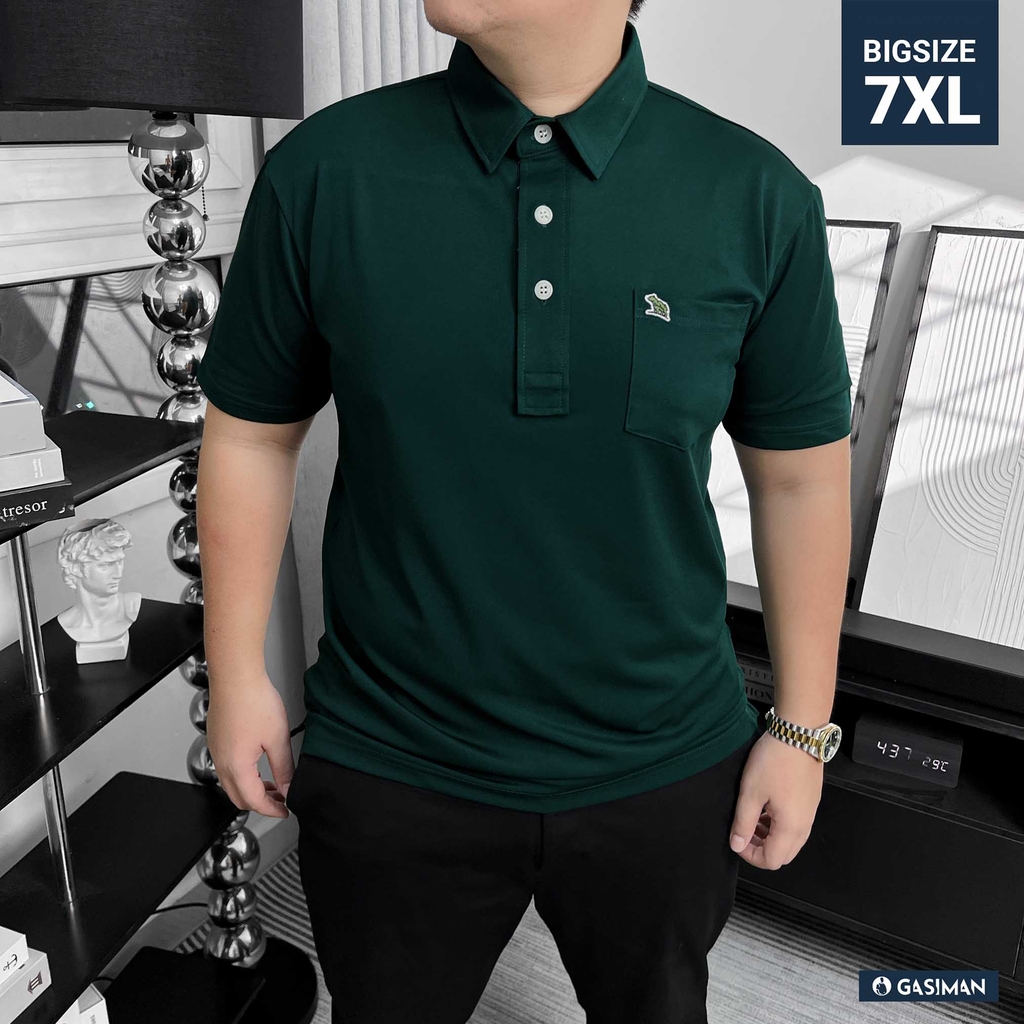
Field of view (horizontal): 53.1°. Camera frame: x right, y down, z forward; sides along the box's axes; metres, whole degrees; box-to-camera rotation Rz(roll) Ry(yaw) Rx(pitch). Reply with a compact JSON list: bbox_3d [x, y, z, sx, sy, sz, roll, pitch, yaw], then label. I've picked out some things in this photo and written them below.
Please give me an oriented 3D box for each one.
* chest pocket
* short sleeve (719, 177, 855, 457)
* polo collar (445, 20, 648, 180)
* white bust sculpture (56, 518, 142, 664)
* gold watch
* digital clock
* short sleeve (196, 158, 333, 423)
[{"bbox_3d":[0.156,-0.125,0.905,0.115,0.140,0.025,-4,18,-19],"label":"chest pocket"},{"bbox_3d":[0.255,-0.181,0.960,0.115,0.240,0.140,-1,17,1],"label":"short sleeve"},{"bbox_3d":[0.030,-0.358,0.889,0.175,0.140,0.180,2,17,0],"label":"polo collar"},{"bbox_3d":[-0.547,0.104,1.360,0.105,0.180,0.090,-6,19,-24],"label":"white bust sculpture"},{"bbox_3d":[0.296,0.226,1.040,0.060,0.038,0.062,15,15,27],"label":"gold watch"},{"bbox_3d":[0.702,0.419,1.819,0.176,0.081,0.045,10,19,26],"label":"digital clock"},{"bbox_3d":[-0.230,-0.208,0.965,0.120,0.235,0.140,8,17,-2],"label":"short sleeve"}]

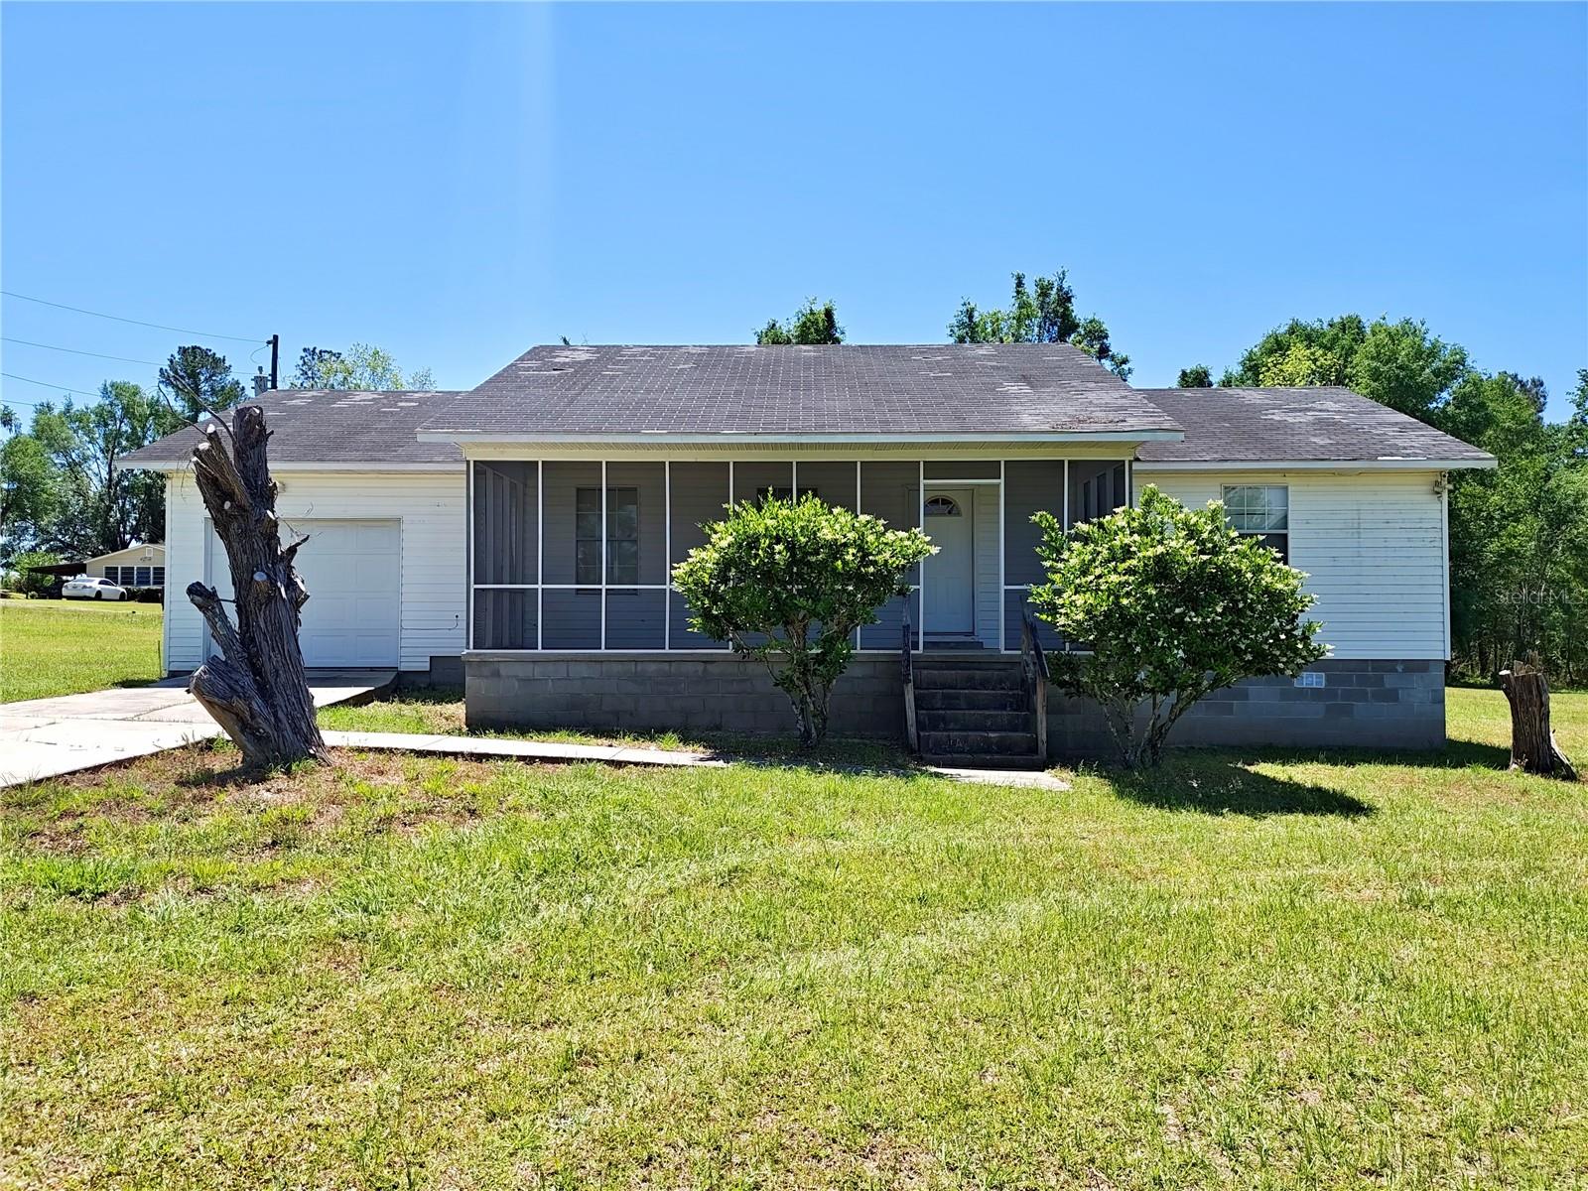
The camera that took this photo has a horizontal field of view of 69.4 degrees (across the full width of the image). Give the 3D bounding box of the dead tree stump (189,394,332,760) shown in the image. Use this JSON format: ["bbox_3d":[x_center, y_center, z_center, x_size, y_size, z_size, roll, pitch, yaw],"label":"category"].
[{"bbox_3d":[-4.930,-0.108,10.607,1.200,3.250,0.950,0,-2,0],"label":"dead tree stump"}]

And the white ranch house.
[{"bbox_3d":[0.000,-0.970,18.134,18.300,6.050,10.800,0,-2,0],"label":"white ranch house"}]

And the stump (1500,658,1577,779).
[{"bbox_3d":[8.030,1.322,12.368,0.750,1.270,0.600,0,-2,0],"label":"stump"}]

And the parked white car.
[{"bbox_3d":[-45.700,-0.350,75.438,1.830,1.450,4.800,0,-2,-2],"label":"parked white car"}]

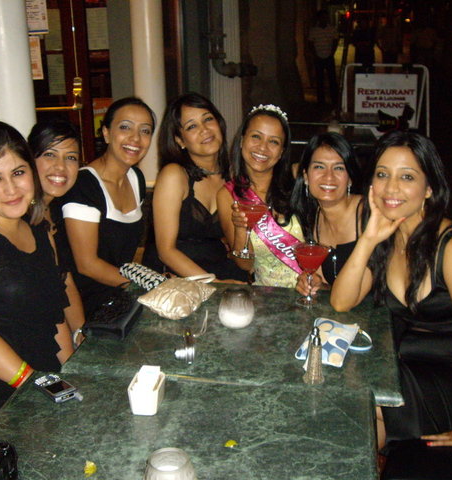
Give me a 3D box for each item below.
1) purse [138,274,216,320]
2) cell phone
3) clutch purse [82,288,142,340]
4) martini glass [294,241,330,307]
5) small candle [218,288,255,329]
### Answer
[{"bbox_3d":[-0.142,0.157,2.010,0.175,0.063,0.210,6,18,27],"label":"purse"},{"bbox_3d":[-0.373,0.327,1.531,0.052,0.021,0.104,-16,21,-40],"label":"cell phone"},{"bbox_3d":[-0.303,0.201,1.930,0.120,0.038,0.265,-1,16,5],"label":"clutch purse"},{"bbox_3d":[0.241,0.096,1.979,0.103,0.168,0.103,1,16,11],"label":"martini glass"},{"bbox_3d":[0.030,0.179,1.862,0.095,0.090,0.095,1,16,11],"label":"small candle"}]

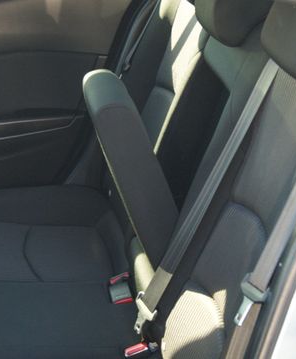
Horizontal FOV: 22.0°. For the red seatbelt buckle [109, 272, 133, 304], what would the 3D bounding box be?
[{"bbox_3d":[-0.067,0.269,1.880,0.051,0.046,0.078,-3,23,-7],"label":"red seatbelt buckle"}]

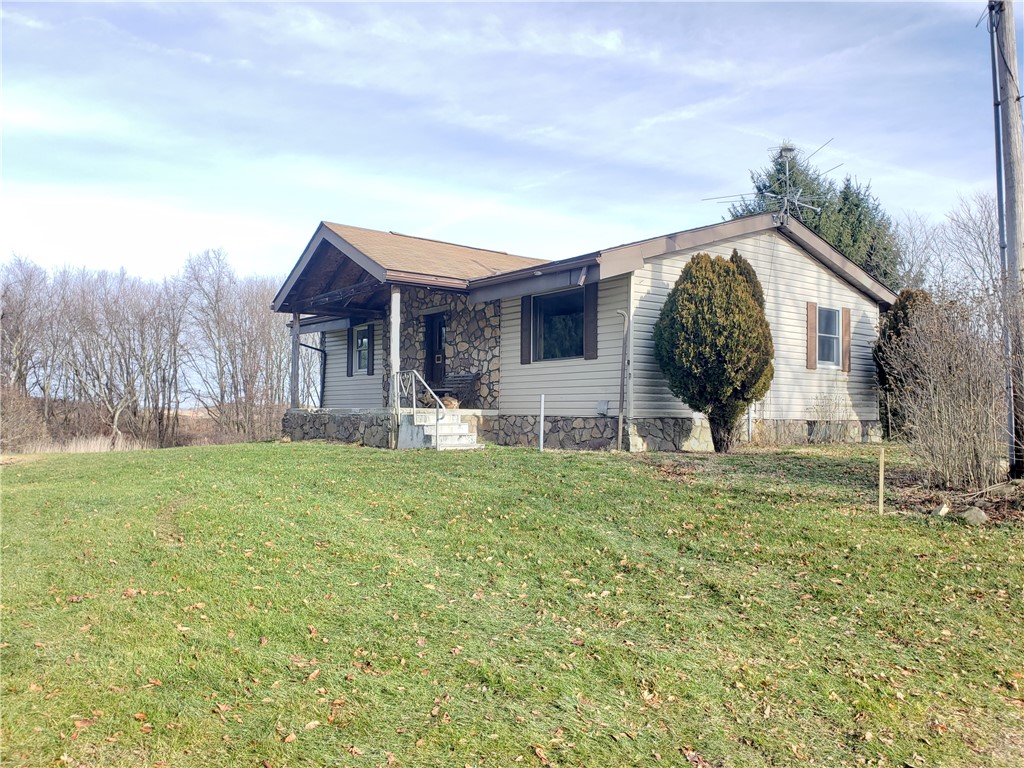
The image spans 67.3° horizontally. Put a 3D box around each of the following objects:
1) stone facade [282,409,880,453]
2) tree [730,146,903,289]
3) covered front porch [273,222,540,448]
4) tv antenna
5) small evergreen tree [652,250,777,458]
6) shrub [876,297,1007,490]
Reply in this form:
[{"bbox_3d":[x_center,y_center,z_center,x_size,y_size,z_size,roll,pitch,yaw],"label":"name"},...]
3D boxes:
[{"bbox_3d":[0.299,1.088,19.615,10.200,0.800,13.300,2,-3,-36],"label":"stone facade"},{"bbox_3d":[10.560,-3.220,26.803,6.000,10.240,6.300,2,-3,-36],"label":"tree"},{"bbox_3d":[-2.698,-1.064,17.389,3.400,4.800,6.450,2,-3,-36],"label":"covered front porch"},{"bbox_3d":[5.463,-3.891,15.044,1.900,1.650,2.850,2,-3,-36],"label":"tv antenna"},{"bbox_3d":[3.249,-0.524,12.400,1.900,3.250,1.950,1,-2,0],"label":"small evergreen tree"},{"bbox_3d":[4.747,0.094,8.500,1.450,2.100,1.450,-1,-2,29],"label":"shrub"}]

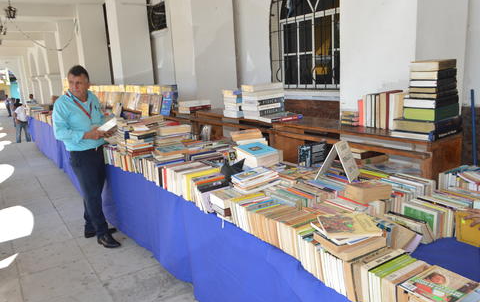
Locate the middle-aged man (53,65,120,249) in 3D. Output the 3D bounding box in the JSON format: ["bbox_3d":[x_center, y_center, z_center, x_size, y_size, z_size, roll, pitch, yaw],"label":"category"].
[{"bbox_3d":[-1.478,0.056,3.462,0.500,1.710,0.490,1,12,21],"label":"middle-aged man"}]

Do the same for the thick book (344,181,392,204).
[{"bbox_3d":[0.646,0.200,1.803,0.167,0.069,0.127,-7,12,-21],"label":"thick book"}]

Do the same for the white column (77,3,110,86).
[{"bbox_3d":[-3.721,-1.882,9.320,0.591,3.421,0.591,-11,14,-34],"label":"white column"}]

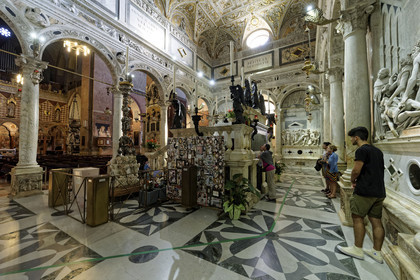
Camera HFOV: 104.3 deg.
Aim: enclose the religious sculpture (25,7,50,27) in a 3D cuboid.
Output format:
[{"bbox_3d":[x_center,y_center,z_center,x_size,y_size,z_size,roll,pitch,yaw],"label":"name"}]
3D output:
[{"bbox_3d":[-5.607,-4.048,5.345,0.250,0.540,0.560,-2,-3,31],"label":"religious sculpture"}]

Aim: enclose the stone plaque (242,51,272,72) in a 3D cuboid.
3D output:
[{"bbox_3d":[3.753,-6.084,12.920,2.400,1.200,0.100,-2,-3,31],"label":"stone plaque"}]

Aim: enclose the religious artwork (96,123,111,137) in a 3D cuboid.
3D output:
[{"bbox_3d":[-18.549,-1.813,28.436,0.120,2.400,2.300,-2,-3,31],"label":"religious artwork"}]

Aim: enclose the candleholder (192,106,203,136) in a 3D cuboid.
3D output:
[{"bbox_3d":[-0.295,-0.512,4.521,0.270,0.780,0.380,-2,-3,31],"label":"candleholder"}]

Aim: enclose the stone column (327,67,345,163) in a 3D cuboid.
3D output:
[{"bbox_3d":[4.579,-0.576,5.878,0.560,4.003,0.580,-1,-2,31],"label":"stone column"}]

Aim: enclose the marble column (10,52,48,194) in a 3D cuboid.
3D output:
[{"bbox_3d":[-5.879,-0.451,5.387,0.620,4.520,0.620,-2,-3,31],"label":"marble column"}]

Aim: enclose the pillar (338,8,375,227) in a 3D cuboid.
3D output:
[{"bbox_3d":[2.977,-0.485,3.273,0.560,4.304,0.580,-1,-2,31],"label":"pillar"}]

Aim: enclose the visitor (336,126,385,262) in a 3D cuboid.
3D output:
[{"bbox_3d":[2.186,0.737,2.365,0.530,1.824,0.460,1,-2,-36],"label":"visitor"}]

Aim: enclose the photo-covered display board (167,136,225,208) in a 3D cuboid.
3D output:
[{"bbox_3d":[-0.436,0.835,4.358,1.744,1.776,0.100,-1,-2,29],"label":"photo-covered display board"}]

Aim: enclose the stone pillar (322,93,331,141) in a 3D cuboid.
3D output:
[{"bbox_3d":[6.217,-0.515,8.552,0.560,4.003,0.580,-1,-2,31],"label":"stone pillar"}]

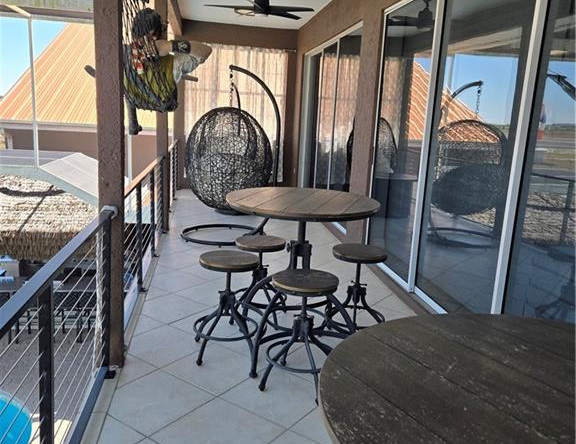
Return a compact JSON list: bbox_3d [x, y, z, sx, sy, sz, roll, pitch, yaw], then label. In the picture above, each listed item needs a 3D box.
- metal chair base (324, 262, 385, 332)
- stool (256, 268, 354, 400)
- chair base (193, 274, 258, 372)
[{"bbox_3d":[0.501,0.499,3.674,0.430,0.530,0.430,1,12,-10],"label":"metal chair base"},{"bbox_3d":[0.082,0.611,2.817,0.430,0.617,0.430,1,12,-10],"label":"stool"},{"bbox_3d":[-0.371,0.537,3.155,0.430,0.575,0.430,1,12,-10],"label":"chair base"}]

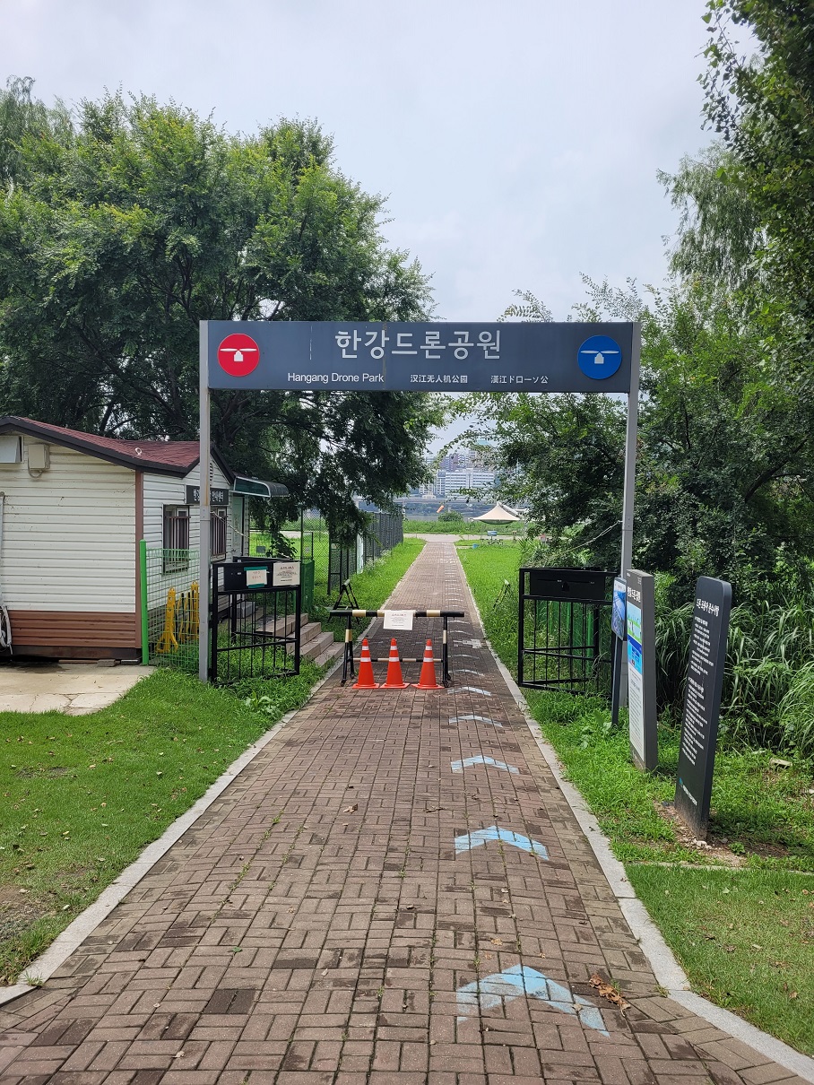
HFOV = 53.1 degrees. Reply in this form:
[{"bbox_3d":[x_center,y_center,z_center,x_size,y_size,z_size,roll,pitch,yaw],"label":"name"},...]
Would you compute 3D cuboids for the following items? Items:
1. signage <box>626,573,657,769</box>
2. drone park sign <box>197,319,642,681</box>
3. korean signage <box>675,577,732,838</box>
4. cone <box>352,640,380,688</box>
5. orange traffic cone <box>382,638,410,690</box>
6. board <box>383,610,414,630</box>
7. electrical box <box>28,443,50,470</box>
[{"bbox_3d":[2.196,1.153,7.616,0.107,1.734,0.695,-2,2,5],"label":"signage"},{"bbox_3d":[0.090,-0.438,11.249,5.992,5.152,0.130,1,2,4],"label":"drone park sign"},{"bbox_3d":[2.100,1.131,5.788,0.060,1.748,0.626,5,3,4],"label":"korean signage"},{"bbox_3d":[-0.586,1.740,11.805,0.365,0.700,0.365,1,2,1],"label":"cone"},{"bbox_3d":[-0.166,1.740,11.805,0.365,0.700,0.365,1,3,10],"label":"orange traffic cone"},{"bbox_3d":[-0.119,1.146,12.000,0.420,0.290,0.020,1,2,1],"label":"board"},{"bbox_3d":[-5.355,-1.246,11.880,0.230,0.342,0.160,1,2,2],"label":"electrical box"}]

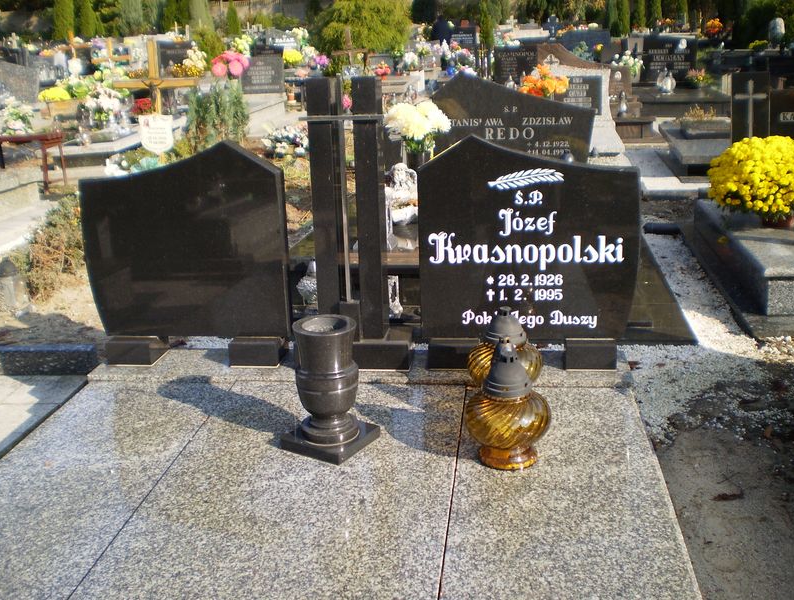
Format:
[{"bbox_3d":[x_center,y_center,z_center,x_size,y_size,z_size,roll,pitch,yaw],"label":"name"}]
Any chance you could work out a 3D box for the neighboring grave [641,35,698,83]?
[{"bbox_3d":[3.996,-3.519,12.200,0.770,0.680,0.140,1,18,8],"label":"neighboring grave"}]

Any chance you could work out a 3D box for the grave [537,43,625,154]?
[{"bbox_3d":[1.831,-1.990,8.300,0.880,1.020,0.220,1,18,8],"label":"grave"}]

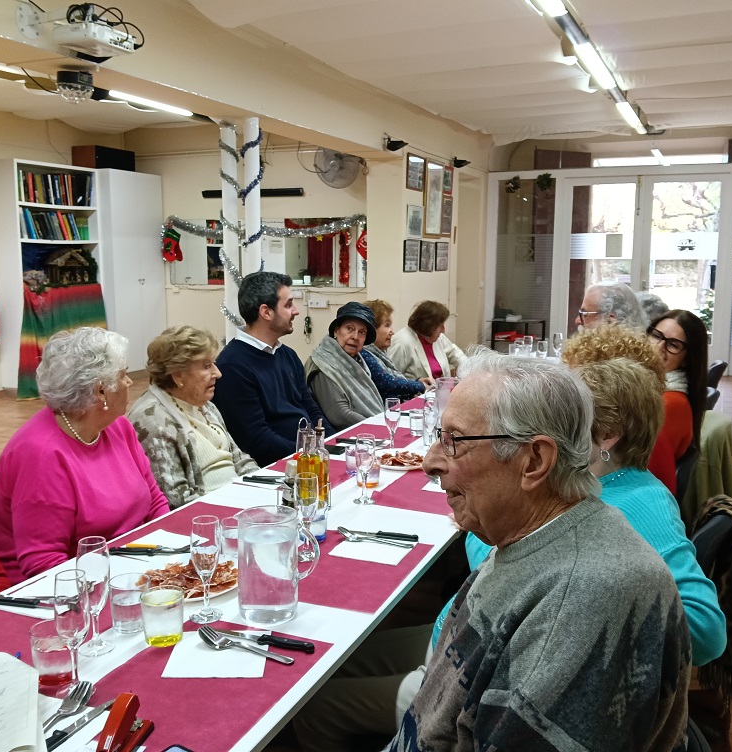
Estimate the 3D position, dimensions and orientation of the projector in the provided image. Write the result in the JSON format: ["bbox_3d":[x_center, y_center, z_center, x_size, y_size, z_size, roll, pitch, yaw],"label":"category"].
[{"bbox_3d":[-1.223,-1.506,3.525,0.215,0.085,0.285,4,10,24],"label":"projector"}]

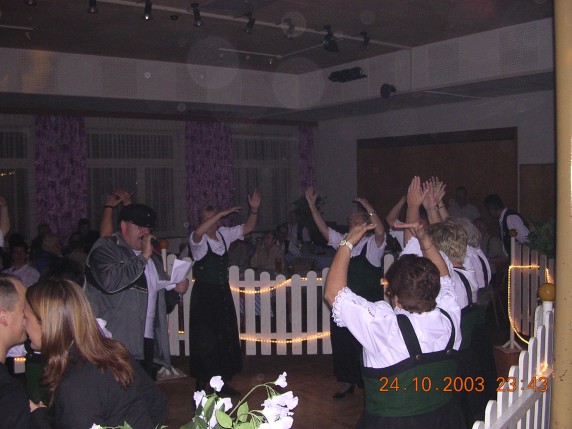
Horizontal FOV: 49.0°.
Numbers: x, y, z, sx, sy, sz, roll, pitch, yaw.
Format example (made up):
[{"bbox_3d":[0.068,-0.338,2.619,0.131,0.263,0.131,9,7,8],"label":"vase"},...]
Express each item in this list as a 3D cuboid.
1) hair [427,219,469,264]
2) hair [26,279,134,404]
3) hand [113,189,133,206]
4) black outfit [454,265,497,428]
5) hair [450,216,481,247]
[{"bbox_3d":[0.906,0.151,3.500,0.200,0.250,0.220,-3,4,-34],"label":"hair"},{"bbox_3d":[-0.687,0.425,2.100,0.280,0.400,0.250,1,4,35],"label":"hair"},{"bbox_3d":[-1.224,-0.127,4.700,0.120,0.150,0.090,-4,5,-37],"label":"hand"},{"bbox_3d":[1.000,0.920,3.740,0.500,1.220,0.420,-3,4,-30],"label":"black outfit"},{"bbox_3d":[1.251,0.126,4.400,0.200,0.230,0.220,-3,4,-37],"label":"hair"}]

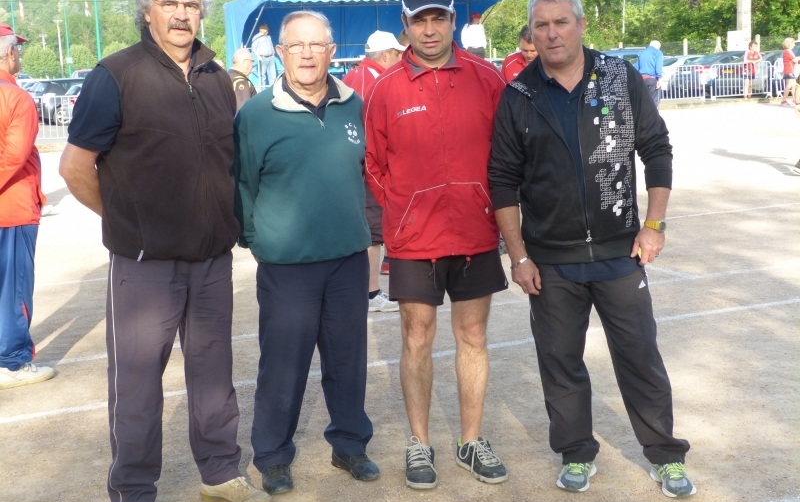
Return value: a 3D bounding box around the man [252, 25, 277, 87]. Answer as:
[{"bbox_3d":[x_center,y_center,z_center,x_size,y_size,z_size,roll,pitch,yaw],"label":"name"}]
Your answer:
[{"bbox_3d":[-3.235,-4.608,29.142,0.540,1.740,0.380,-4,10,-10],"label":"man"}]

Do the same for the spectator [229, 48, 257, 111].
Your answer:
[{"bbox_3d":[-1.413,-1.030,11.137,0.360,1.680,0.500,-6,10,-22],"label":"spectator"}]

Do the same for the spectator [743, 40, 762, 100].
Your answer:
[{"bbox_3d":[9.416,-4.819,32.126,0.480,1.540,0.380,-3,9,-5],"label":"spectator"}]

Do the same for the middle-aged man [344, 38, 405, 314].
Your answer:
[{"bbox_3d":[-0.167,-0.514,7.341,0.480,1.680,0.520,-5,10,-18],"label":"middle-aged man"}]

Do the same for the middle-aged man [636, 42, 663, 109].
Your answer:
[{"bbox_3d":[5.834,-4.016,27.636,0.540,1.670,0.400,0,10,12],"label":"middle-aged man"}]

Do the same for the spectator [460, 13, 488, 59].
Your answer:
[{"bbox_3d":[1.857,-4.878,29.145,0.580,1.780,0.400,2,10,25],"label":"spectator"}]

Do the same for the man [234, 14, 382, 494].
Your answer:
[{"bbox_3d":[-0.347,-0.008,4.320,0.520,1.680,0.370,-5,10,-17],"label":"man"}]

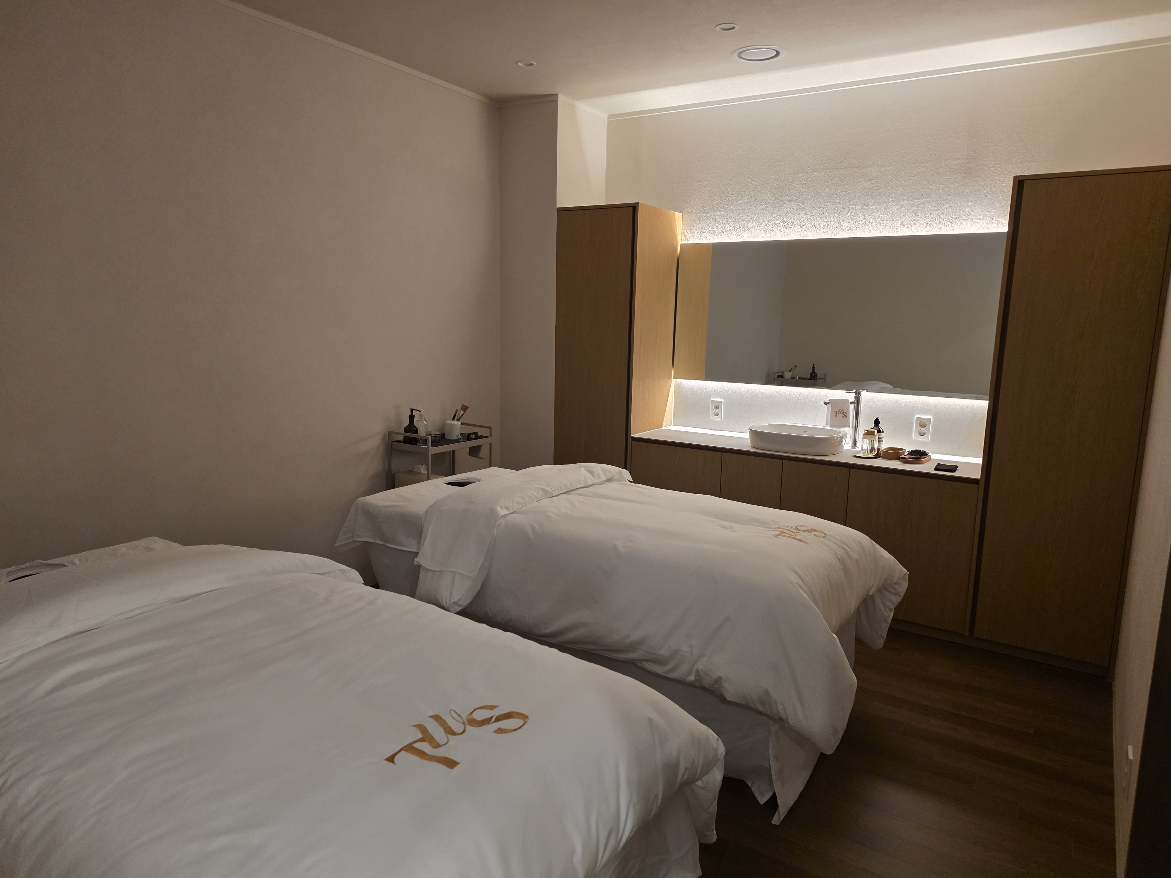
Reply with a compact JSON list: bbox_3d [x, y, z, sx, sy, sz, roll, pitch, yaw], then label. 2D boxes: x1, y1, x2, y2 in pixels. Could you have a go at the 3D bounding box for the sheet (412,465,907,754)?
[{"bbox_3d":[0.278,0.504,2.909,1.615,0.530,1.090,7,12,33],"label":"sheet"}]

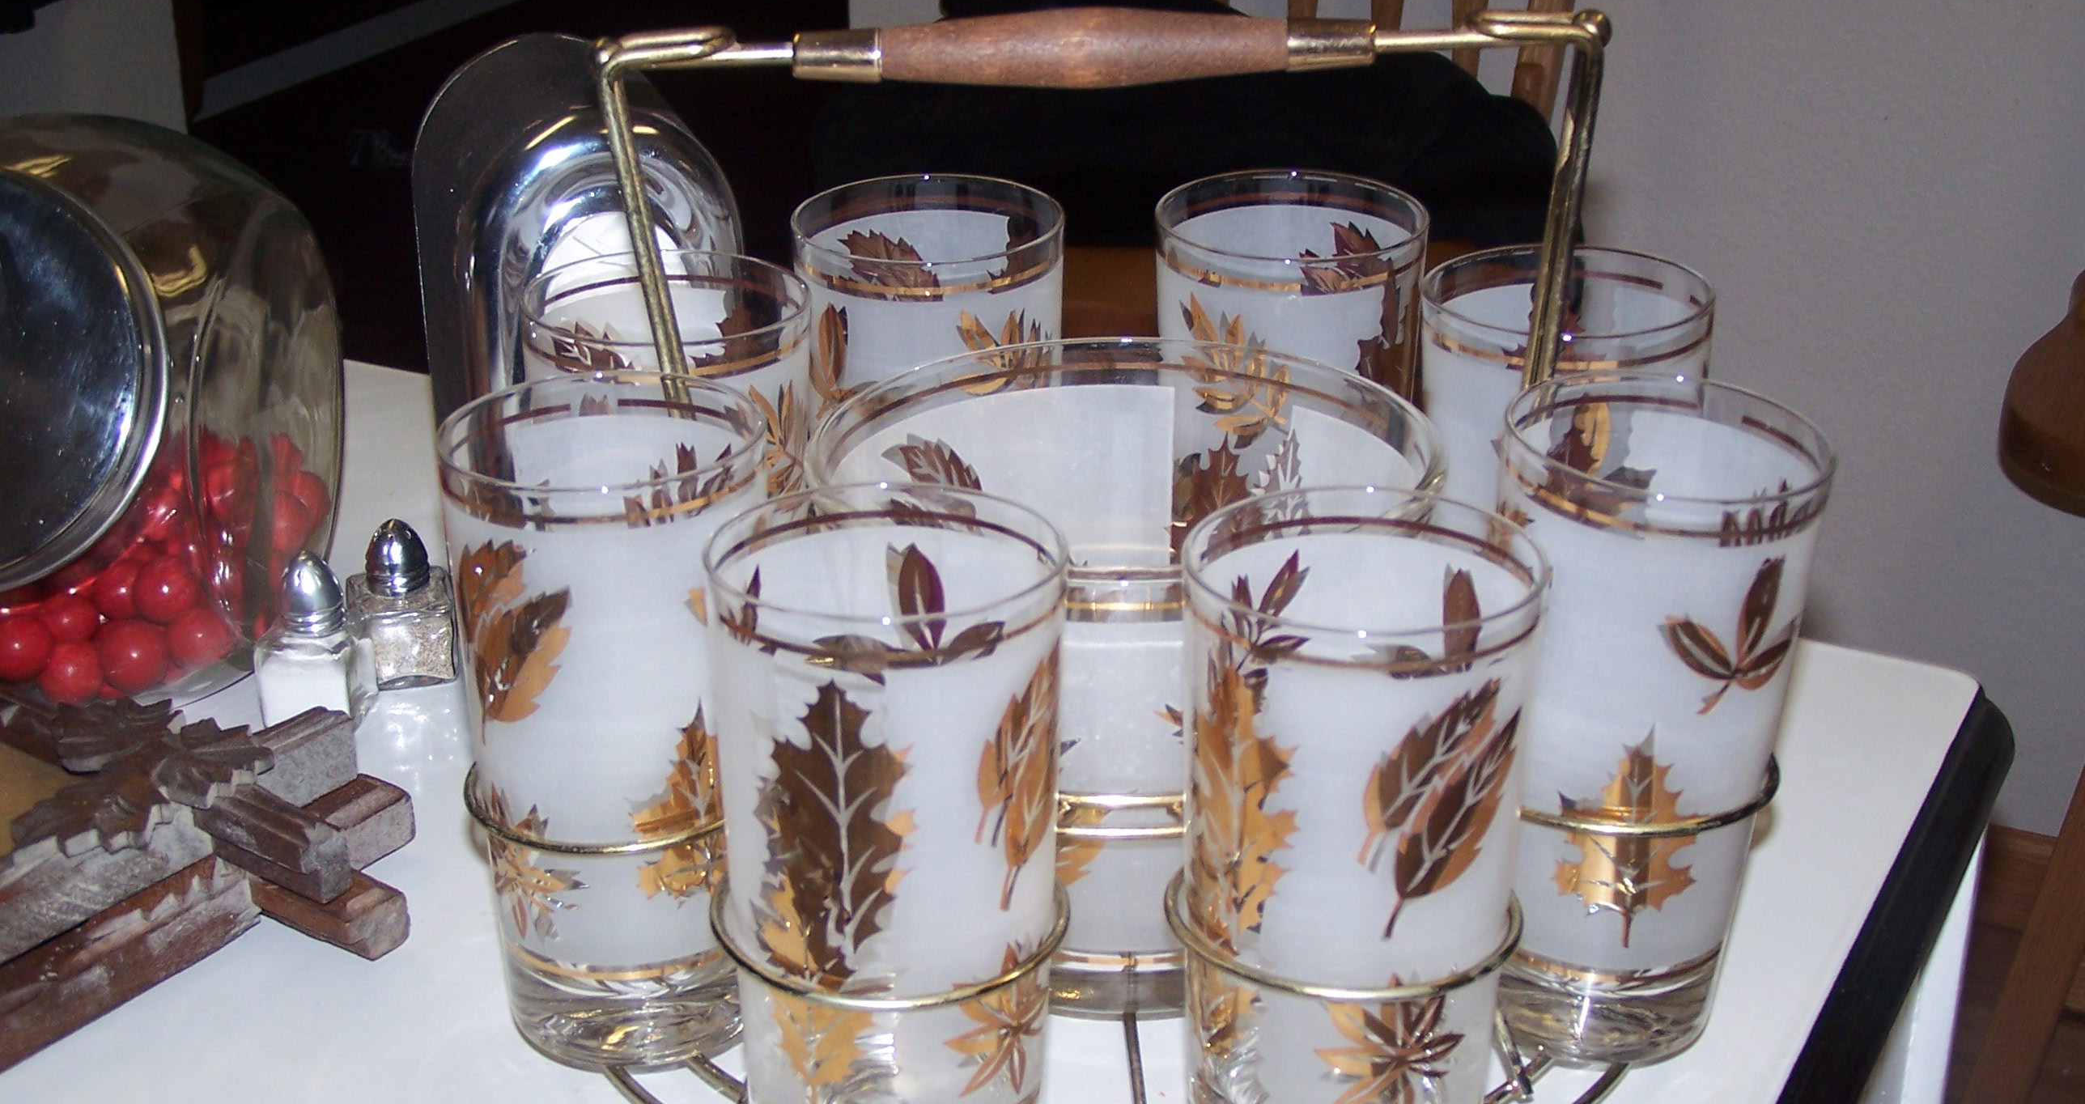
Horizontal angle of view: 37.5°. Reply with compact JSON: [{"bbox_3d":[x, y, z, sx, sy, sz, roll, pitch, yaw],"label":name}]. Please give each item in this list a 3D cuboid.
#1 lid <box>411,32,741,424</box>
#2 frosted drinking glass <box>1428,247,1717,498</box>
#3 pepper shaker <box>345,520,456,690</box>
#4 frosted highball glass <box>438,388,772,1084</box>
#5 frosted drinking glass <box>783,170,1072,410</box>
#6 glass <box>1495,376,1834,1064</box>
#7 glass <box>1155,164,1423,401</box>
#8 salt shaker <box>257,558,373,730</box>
[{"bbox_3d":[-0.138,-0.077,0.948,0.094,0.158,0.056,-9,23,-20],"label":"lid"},{"bbox_3d":[0.126,0.002,0.770,0.070,0.142,0.070,1,24,0],"label":"frosted drinking glass"},{"bbox_3d":[-0.185,0.012,0.886,0.028,0.048,0.028,-7,25,-16],"label":"pepper shaker"},{"bbox_3d":[-0.094,0.039,0.682,0.070,0.142,0.070,1,24,0],"label":"frosted highball glass"},{"bbox_3d":[-0.030,-0.020,0.816,0.070,0.142,0.070,1,24,0],"label":"frosted drinking glass"},{"bbox_3d":[0.131,0.040,0.685,0.070,0.142,0.070,3,24,-1],"label":"glass"},{"bbox_3d":[0.064,-0.022,0.821,0.070,0.142,0.070,1,24,0],"label":"glass"},{"bbox_3d":[-0.204,0.022,0.863,0.028,0.048,0.028,1,24,0],"label":"salt shaker"}]

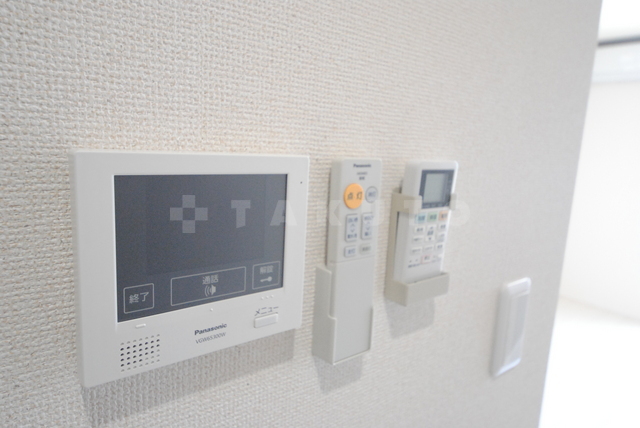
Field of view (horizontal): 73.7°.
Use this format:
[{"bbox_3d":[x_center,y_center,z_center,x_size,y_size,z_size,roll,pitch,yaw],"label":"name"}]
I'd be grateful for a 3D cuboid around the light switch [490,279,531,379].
[{"bbox_3d":[0.244,0.139,0.539,0.069,0.120,0.010,-5,12,-40],"label":"light switch"}]

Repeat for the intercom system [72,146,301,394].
[{"bbox_3d":[-0.071,0.025,0.266,0.140,0.123,0.020,-5,12,-39],"label":"intercom system"}]

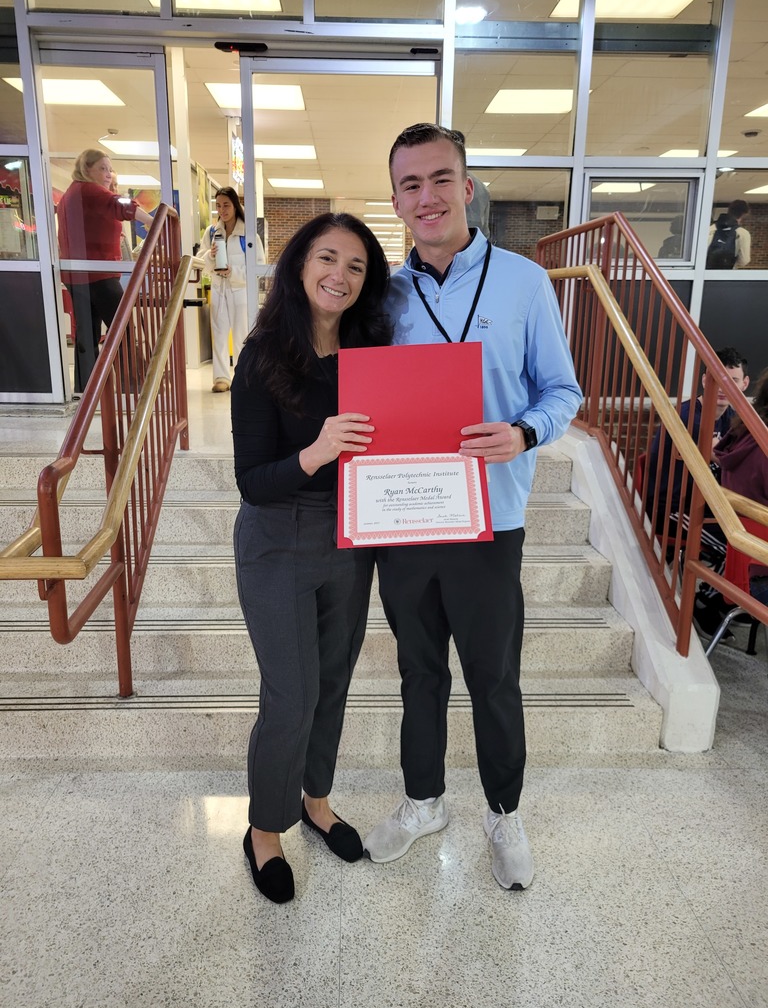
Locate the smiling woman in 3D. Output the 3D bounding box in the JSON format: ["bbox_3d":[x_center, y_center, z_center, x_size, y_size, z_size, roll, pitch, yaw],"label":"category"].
[{"bbox_3d":[-0.165,0.171,1.866,0.450,1.640,0.410,-2,15,-9],"label":"smiling woman"}]

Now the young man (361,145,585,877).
[{"bbox_3d":[0.166,0.083,1.857,0.560,1.820,0.420,1,14,3],"label":"young man"}]

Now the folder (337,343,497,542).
[{"bbox_3d":[0.059,-0.126,1.573,0.305,0.450,0.040,-2,-20,4],"label":"folder"}]

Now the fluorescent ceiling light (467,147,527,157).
[{"bbox_3d":[1.873,-6.241,13.683,1.200,0.100,1.200,0,14,-2],"label":"fluorescent ceiling light"}]

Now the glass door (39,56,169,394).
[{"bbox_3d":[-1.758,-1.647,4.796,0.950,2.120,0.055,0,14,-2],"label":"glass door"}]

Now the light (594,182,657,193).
[{"bbox_3d":[5.381,-7.159,17.372,1.200,0.100,1.200,0,14,-2],"label":"light"}]

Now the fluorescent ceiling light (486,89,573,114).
[{"bbox_3d":[2.018,-5.331,10.141,1.200,0.100,1.200,0,14,-2],"label":"fluorescent ceiling light"}]

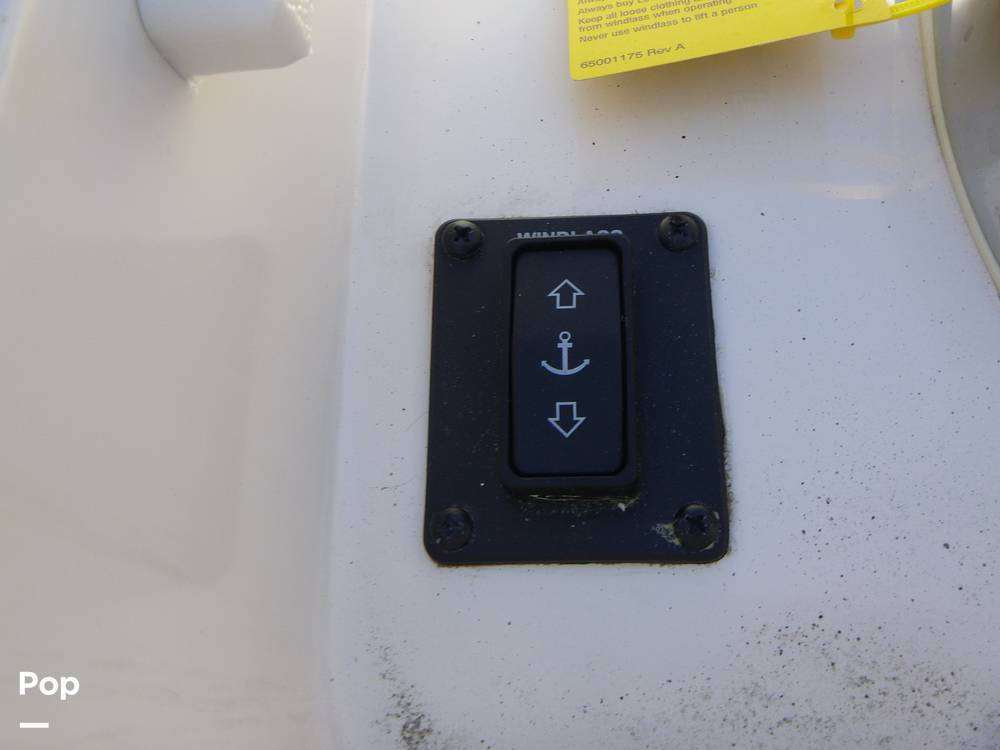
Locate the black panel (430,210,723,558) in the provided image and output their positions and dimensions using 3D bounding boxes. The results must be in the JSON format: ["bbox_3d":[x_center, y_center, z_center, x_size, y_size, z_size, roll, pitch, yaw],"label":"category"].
[{"bbox_3d":[0.014,0.000,0.171,0.056,0.012,0.071,-1,71,5],"label":"black panel"}]

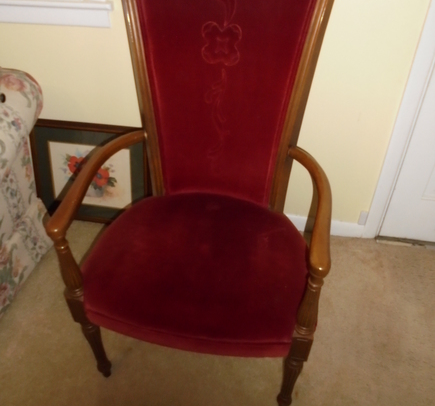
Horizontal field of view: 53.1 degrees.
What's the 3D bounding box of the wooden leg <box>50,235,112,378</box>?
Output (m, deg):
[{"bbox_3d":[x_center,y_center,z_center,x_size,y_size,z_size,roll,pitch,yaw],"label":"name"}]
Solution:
[{"bbox_3d":[-0.357,0.322,1.199,0.057,0.617,0.057,7,39,8],"label":"wooden leg"}]

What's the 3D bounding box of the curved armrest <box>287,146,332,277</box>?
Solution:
[{"bbox_3d":[0.212,0.011,1.038,0.132,0.089,0.416,7,39,8],"label":"curved armrest"}]

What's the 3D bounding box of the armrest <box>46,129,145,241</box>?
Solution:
[{"bbox_3d":[-0.293,-0.053,1.106,0.132,0.089,0.416,7,39,8],"label":"armrest"}]

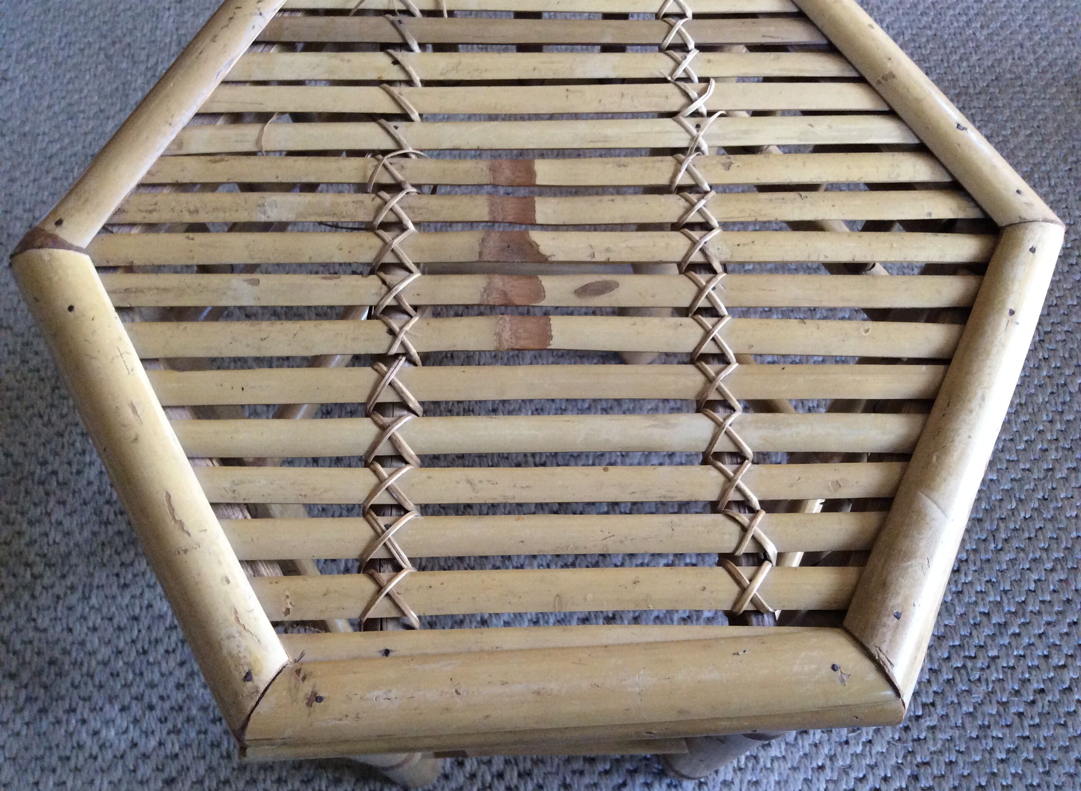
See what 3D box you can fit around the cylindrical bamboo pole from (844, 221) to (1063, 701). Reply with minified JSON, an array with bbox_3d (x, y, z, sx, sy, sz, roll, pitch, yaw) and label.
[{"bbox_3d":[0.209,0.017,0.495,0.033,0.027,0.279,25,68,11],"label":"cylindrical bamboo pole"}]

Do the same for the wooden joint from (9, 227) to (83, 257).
[{"bbox_3d":[-0.264,-0.082,0.537,0.041,0.022,0.015,-1,66,-1],"label":"wooden joint"}]

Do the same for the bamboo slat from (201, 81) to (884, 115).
[{"bbox_3d":[0.002,-0.174,0.585,0.417,0.008,0.020,0,66,0],"label":"bamboo slat"}]

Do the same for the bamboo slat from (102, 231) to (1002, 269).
[{"bbox_3d":[0.003,-0.072,0.509,0.474,0.009,0.018,0,66,-1],"label":"bamboo slat"}]

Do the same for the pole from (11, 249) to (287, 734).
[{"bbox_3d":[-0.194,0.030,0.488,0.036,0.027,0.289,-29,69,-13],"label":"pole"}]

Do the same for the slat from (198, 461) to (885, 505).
[{"bbox_3d":[0.008,0.042,0.486,0.364,0.008,0.018,0,66,0],"label":"slat"}]

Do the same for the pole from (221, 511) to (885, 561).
[{"bbox_3d":[0.007,0.064,0.449,0.309,0.009,0.018,-1,66,-1],"label":"pole"}]

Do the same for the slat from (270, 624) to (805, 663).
[{"bbox_3d":[0.010,0.117,0.452,0.275,0.008,0.020,-1,66,-1],"label":"slat"}]

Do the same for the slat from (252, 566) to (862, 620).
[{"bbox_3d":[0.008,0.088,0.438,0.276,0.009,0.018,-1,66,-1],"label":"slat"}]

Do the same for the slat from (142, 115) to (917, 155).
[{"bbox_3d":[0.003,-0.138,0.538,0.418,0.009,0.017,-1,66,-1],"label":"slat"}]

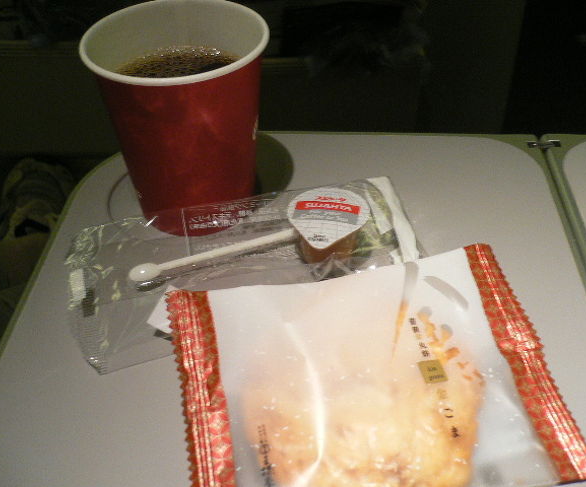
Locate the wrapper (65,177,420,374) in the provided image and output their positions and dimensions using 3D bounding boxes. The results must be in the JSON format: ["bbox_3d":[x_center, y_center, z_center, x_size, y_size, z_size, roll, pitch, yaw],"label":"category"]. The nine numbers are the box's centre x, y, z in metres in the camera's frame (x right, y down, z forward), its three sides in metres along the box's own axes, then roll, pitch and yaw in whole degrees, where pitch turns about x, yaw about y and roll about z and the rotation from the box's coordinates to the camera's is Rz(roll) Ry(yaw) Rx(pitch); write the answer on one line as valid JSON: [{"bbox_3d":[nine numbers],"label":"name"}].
[{"bbox_3d":[-0.013,0.005,0.290,0.158,0.023,0.075,-11,44,-11],"label":"wrapper"}]

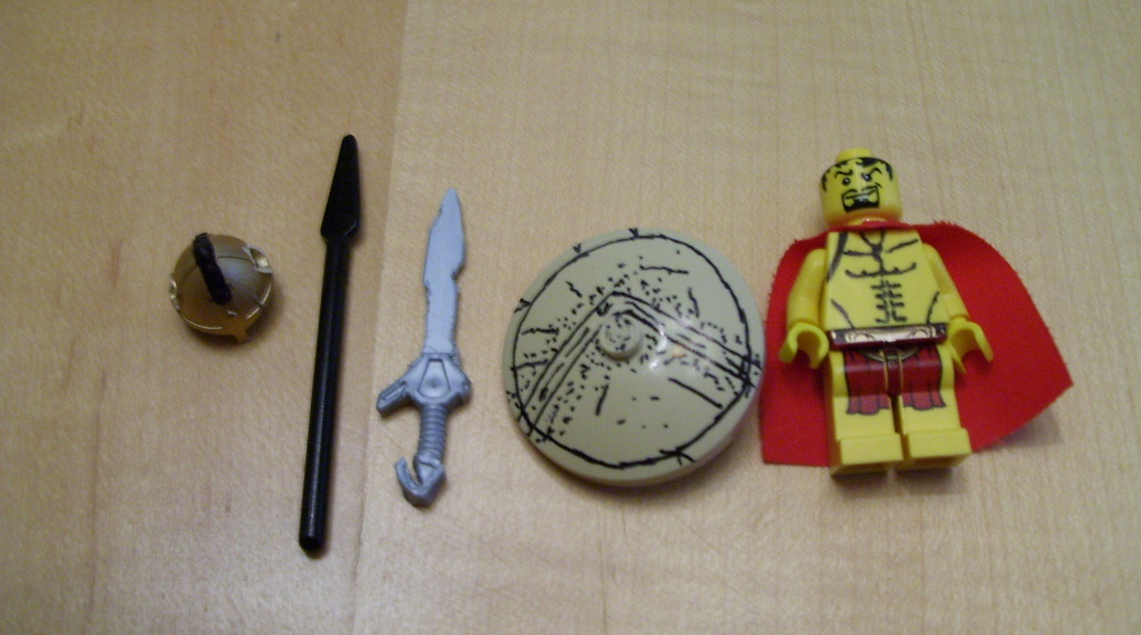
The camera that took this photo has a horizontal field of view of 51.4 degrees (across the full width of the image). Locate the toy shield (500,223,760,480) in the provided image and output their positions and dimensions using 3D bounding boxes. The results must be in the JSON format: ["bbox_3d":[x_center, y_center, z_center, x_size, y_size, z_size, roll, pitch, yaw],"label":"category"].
[{"bbox_3d":[0.007,0.003,0.145,0.033,0.008,0.033,-9,70,8],"label":"toy shield"}]

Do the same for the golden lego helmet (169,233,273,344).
[{"bbox_3d":[-0.046,-0.005,0.155,0.013,0.012,0.014,-17,72,-1],"label":"golden lego helmet"}]

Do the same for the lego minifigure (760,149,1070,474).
[{"bbox_3d":[0.042,-0.002,0.148,0.038,0.010,0.041,-5,73,3],"label":"lego minifigure"}]

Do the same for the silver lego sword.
[{"bbox_3d":[-0.019,0.003,0.155,0.012,0.004,0.043,2,73,5],"label":"silver lego sword"}]

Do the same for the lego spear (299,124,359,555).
[{"bbox_3d":[-0.031,0.002,0.156,0.005,0.003,0.057,0,73,5],"label":"lego spear"}]

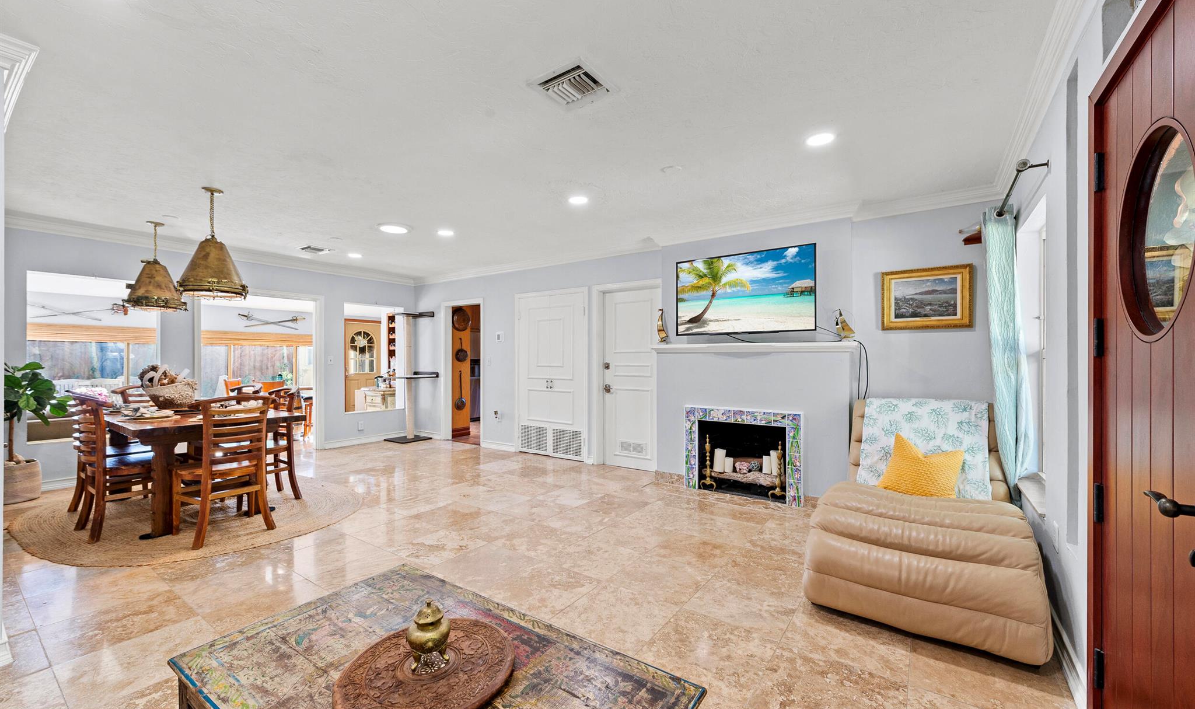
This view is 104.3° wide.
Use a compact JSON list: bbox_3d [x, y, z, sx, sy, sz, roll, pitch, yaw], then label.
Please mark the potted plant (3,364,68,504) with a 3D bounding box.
[{"bbox_3d":[-5.005,0.650,3.992,0.571,1.239,0.668,-1,-1,34],"label":"potted plant"}]

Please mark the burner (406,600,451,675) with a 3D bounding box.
[{"bbox_3d":[-0.470,0.769,1.293,0.118,0.176,0.118,0,0,0],"label":"burner"}]

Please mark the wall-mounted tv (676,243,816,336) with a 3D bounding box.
[{"bbox_3d":[1.293,-0.543,4.168,1.247,0.707,0.060,0,0,36],"label":"wall-mounted tv"}]

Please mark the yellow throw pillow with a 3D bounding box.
[{"bbox_3d":[2.060,0.755,2.970,0.430,0.400,0.150,0,-30,36],"label":"yellow throw pillow"}]

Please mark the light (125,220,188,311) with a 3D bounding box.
[{"bbox_3d":[-4.034,-0.799,4.249,0.400,0.794,0.400,0,0,36],"label":"light"}]

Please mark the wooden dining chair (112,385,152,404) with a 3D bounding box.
[{"bbox_3d":[-4.141,0.777,4.389,0.530,0.955,0.540,0,0,36],"label":"wooden dining chair"}]

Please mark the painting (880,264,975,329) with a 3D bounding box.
[{"bbox_3d":[2.469,-0.414,3.495,0.558,0.456,0.050,0,0,36],"label":"painting"}]

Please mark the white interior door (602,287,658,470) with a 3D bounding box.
[{"bbox_3d":[0.396,0.275,5.300,0.772,2.031,0.045,-1,-1,34],"label":"white interior door"}]

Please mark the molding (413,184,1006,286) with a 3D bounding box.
[{"bbox_3d":[-0.009,-1.189,5.456,7.306,0.102,0.231,-1,-1,34],"label":"molding"}]

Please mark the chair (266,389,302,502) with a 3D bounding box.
[{"bbox_3d":[-2.916,0.786,4.037,0.516,0.972,0.507,-1,-1,34],"label":"chair"}]

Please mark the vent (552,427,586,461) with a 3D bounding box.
[{"bbox_3d":[-0.345,1.056,5.563,0.498,0.324,0.030,0,0,36],"label":"vent"}]

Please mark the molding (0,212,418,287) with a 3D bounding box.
[{"bbox_3d":[-4.127,-1.180,5.786,0.095,0.118,4.265,-1,-1,34],"label":"molding"}]

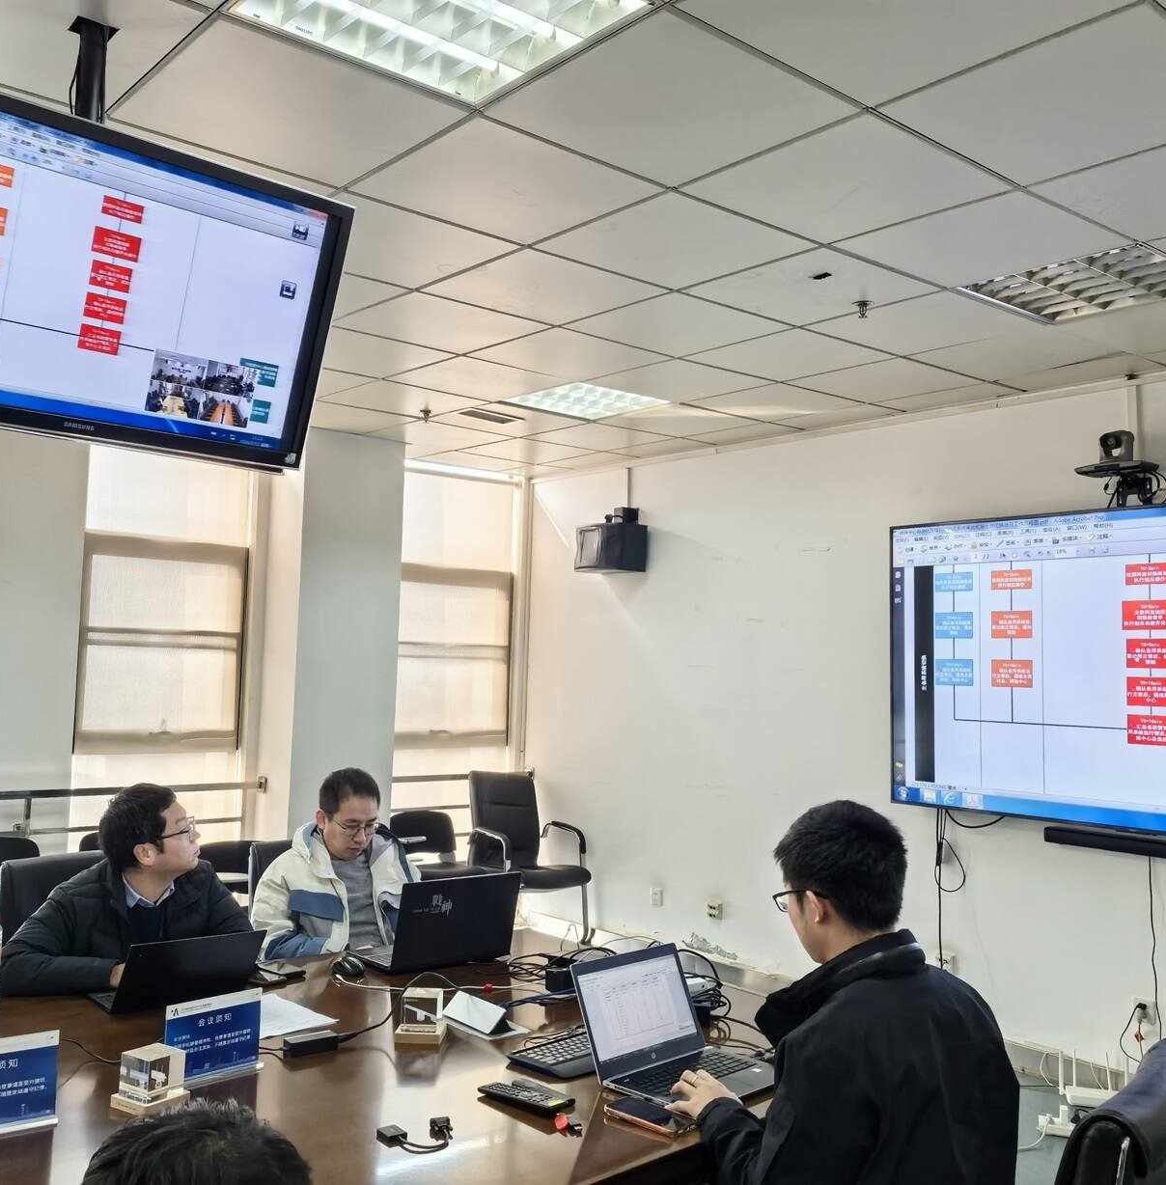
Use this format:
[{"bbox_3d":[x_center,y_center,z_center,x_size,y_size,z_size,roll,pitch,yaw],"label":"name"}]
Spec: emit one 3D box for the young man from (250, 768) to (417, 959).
[{"bbox_3d":[-0.680,1.156,3.654,0.570,1.260,0.720,4,-4,-40],"label":"young man"}]

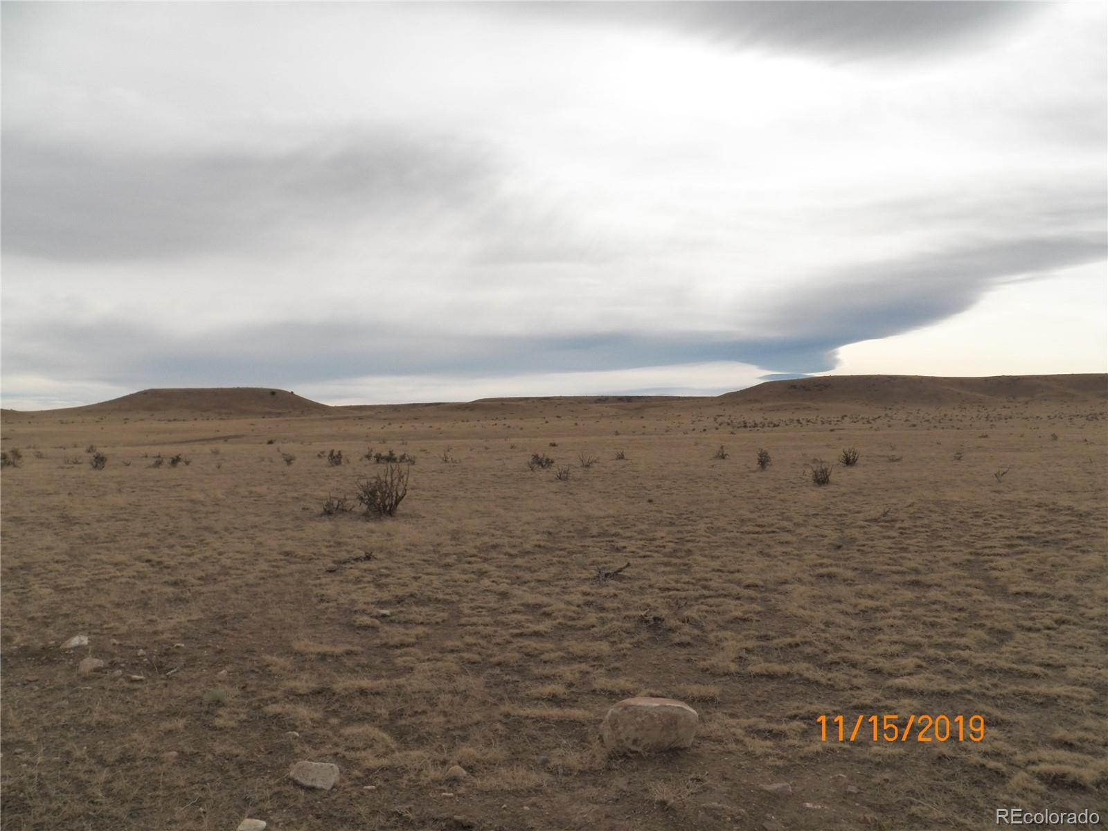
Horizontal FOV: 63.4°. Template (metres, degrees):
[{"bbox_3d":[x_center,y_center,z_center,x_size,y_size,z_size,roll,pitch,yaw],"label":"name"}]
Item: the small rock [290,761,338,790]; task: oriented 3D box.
[{"bbox_3d":[-1.036,1.539,3.880,0.205,0.095,0.160,0,0,0],"label":"small rock"}]

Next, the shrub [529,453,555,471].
[{"bbox_3d":[-0.333,1.267,24.600,0.690,0.500,0.580,0,0,0],"label":"shrub"}]

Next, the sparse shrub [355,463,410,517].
[{"bbox_3d":[-2.648,1.143,13.850,0.840,0.820,0.750,0,0,0],"label":"sparse shrub"}]

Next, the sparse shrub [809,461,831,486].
[{"bbox_3d":[5.920,1.258,19.900,0.480,0.550,0.460,0,0,0],"label":"sparse shrub"}]

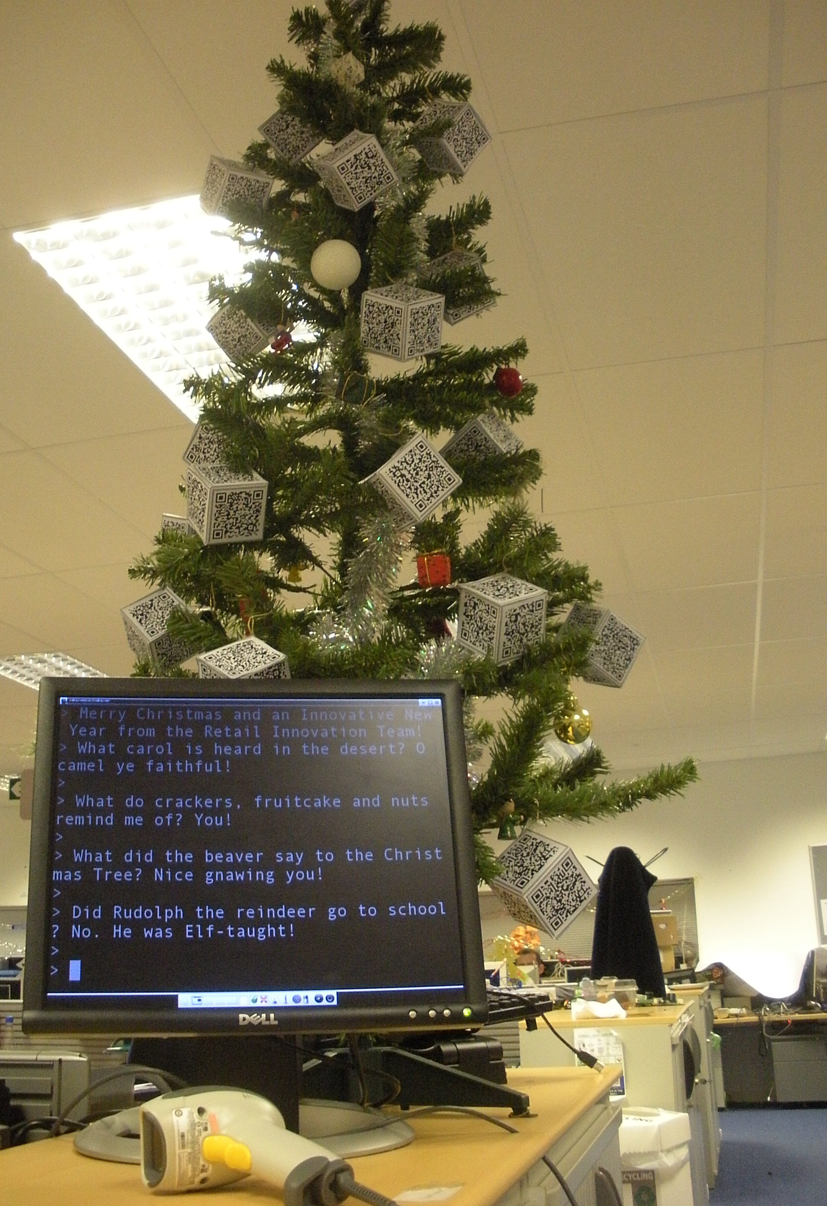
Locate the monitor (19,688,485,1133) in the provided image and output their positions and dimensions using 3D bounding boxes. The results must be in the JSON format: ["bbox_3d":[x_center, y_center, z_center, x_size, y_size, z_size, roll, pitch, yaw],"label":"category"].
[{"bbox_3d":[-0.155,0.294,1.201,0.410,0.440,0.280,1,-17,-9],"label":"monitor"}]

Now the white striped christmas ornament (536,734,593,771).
[{"bbox_3d":[0.165,0.163,1.360,0.067,0.070,0.067,-6,-18,13],"label":"white striped christmas ornament"}]

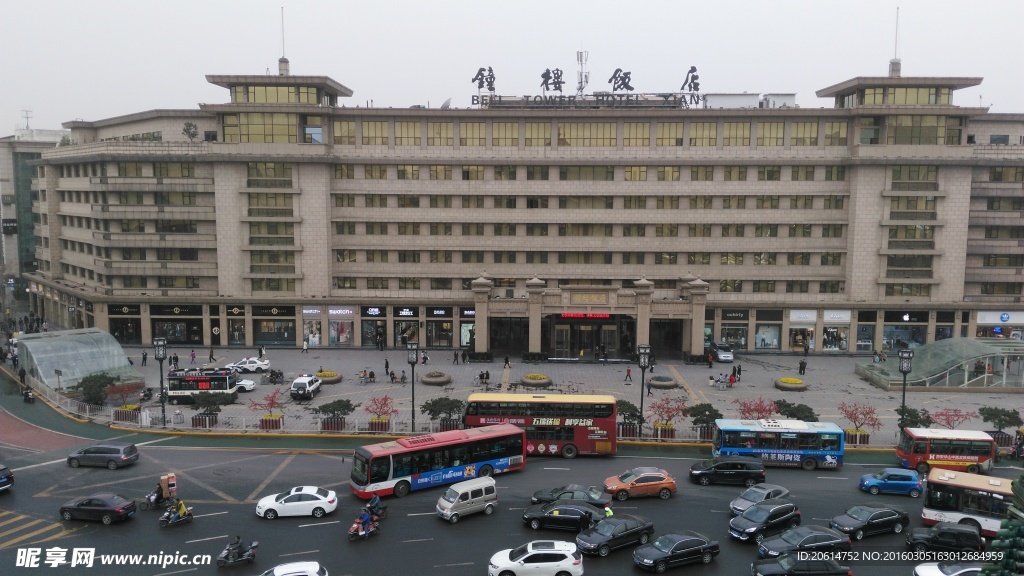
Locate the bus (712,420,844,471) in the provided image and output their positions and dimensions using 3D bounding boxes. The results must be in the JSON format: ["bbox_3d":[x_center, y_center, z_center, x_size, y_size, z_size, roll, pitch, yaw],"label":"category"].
[{"bbox_3d":[18.977,11.193,52.438,8.349,2.973,2.436,1,6,6],"label":"bus"}]

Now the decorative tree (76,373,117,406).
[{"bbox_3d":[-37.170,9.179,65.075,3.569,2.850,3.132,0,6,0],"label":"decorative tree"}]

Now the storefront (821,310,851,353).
[{"bbox_3d":[40.722,5.423,92.374,3.474,5.330,1.000,1,6,1],"label":"storefront"}]

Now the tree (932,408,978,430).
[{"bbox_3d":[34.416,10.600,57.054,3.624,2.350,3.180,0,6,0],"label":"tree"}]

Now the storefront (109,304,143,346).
[{"bbox_3d":[-49.662,4.656,94.613,4.431,5.200,1.000,1,6,1],"label":"storefront"}]

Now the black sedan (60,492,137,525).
[{"bbox_3d":[-24.351,12.778,43.129,4.550,1.430,1.770,2,8,13],"label":"black sedan"}]

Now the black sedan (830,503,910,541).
[{"bbox_3d":[20.716,13.265,42.410,4.850,1.480,1.830,-2,8,-19],"label":"black sedan"}]

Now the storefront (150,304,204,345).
[{"bbox_3d":[-40.830,4.549,89.233,6.200,4.950,1.400,0,7,0],"label":"storefront"}]

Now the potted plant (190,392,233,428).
[{"bbox_3d":[-25.043,10.073,60.763,3.736,2.700,3.279,0,6,0],"label":"potted plant"}]

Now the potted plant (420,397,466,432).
[{"bbox_3d":[-5.568,10.271,60.089,3.655,2.650,3.207,0,6,0],"label":"potted plant"}]

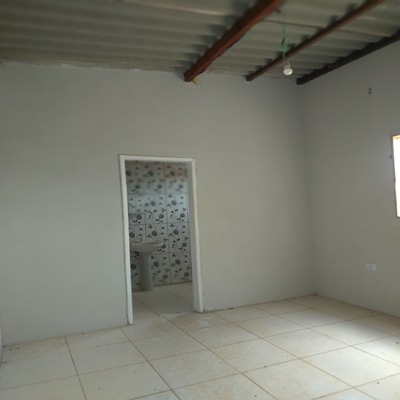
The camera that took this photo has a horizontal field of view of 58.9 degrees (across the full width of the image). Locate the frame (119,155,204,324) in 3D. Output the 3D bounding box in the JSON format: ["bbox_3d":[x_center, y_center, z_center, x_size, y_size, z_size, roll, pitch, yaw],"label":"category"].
[{"bbox_3d":[-0.476,0.467,4.434,0.984,1.994,0.150,-1,-3,-24],"label":"frame"}]

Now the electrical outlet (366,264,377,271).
[{"bbox_3d":[2.086,0.822,4.325,0.015,0.070,0.135,-1,-3,-24],"label":"electrical outlet"}]

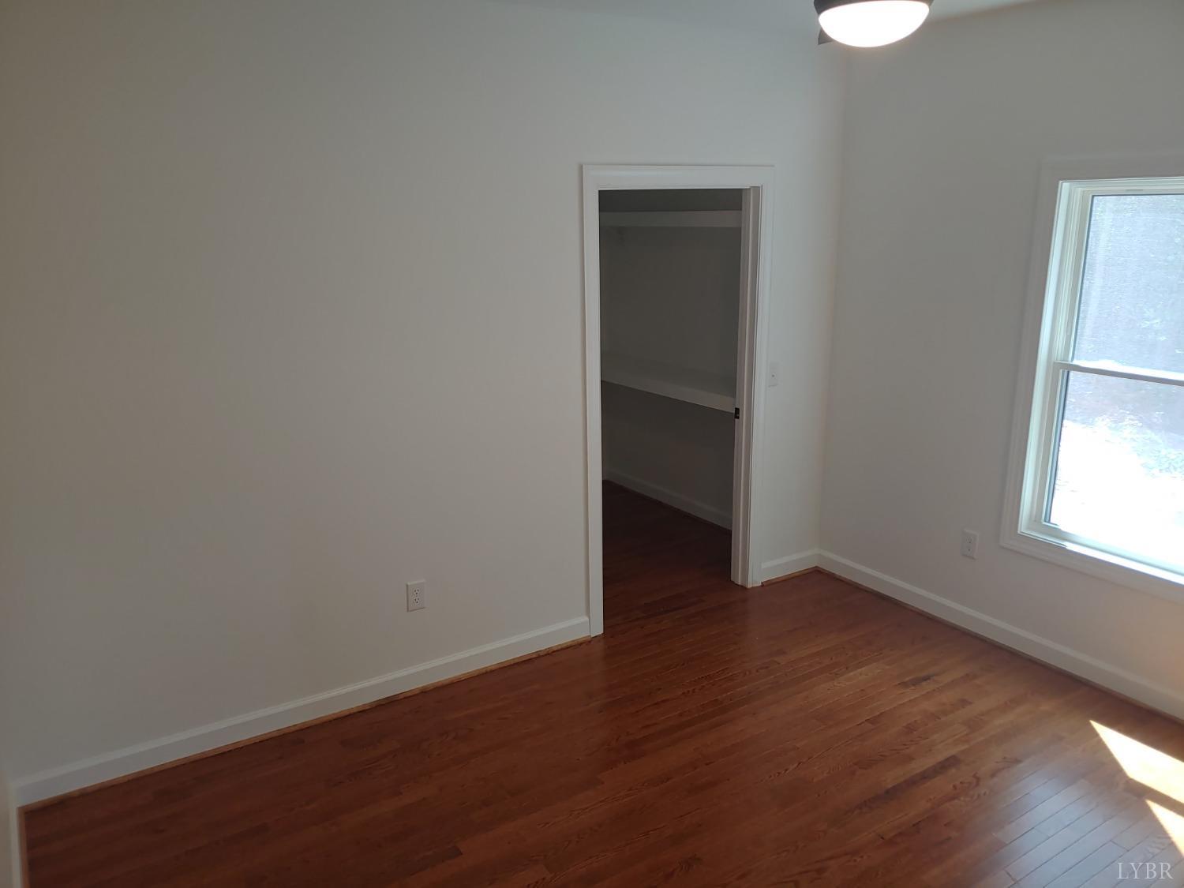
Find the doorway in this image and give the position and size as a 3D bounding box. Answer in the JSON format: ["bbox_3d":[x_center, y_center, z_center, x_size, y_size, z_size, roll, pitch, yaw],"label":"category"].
[{"bbox_3d":[0.400,-0.204,4.099,1.063,2.135,0.140,-9,17,-30],"label":"doorway"}]

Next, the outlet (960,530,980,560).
[{"bbox_3d":[1.750,0.467,3.958,0.009,0.122,0.078,-9,17,-30],"label":"outlet"}]

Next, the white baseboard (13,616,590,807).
[{"bbox_3d":[-0.987,1.025,3.447,2.290,0.116,0.020,-9,17,-30],"label":"white baseboard"}]

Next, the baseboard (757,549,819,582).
[{"bbox_3d":[1.091,0.677,4.683,0.430,0.118,0.020,-9,17,-30],"label":"baseboard"}]

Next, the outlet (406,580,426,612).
[{"bbox_3d":[-0.724,0.628,3.525,0.078,0.121,0.009,-9,17,-30],"label":"outlet"}]

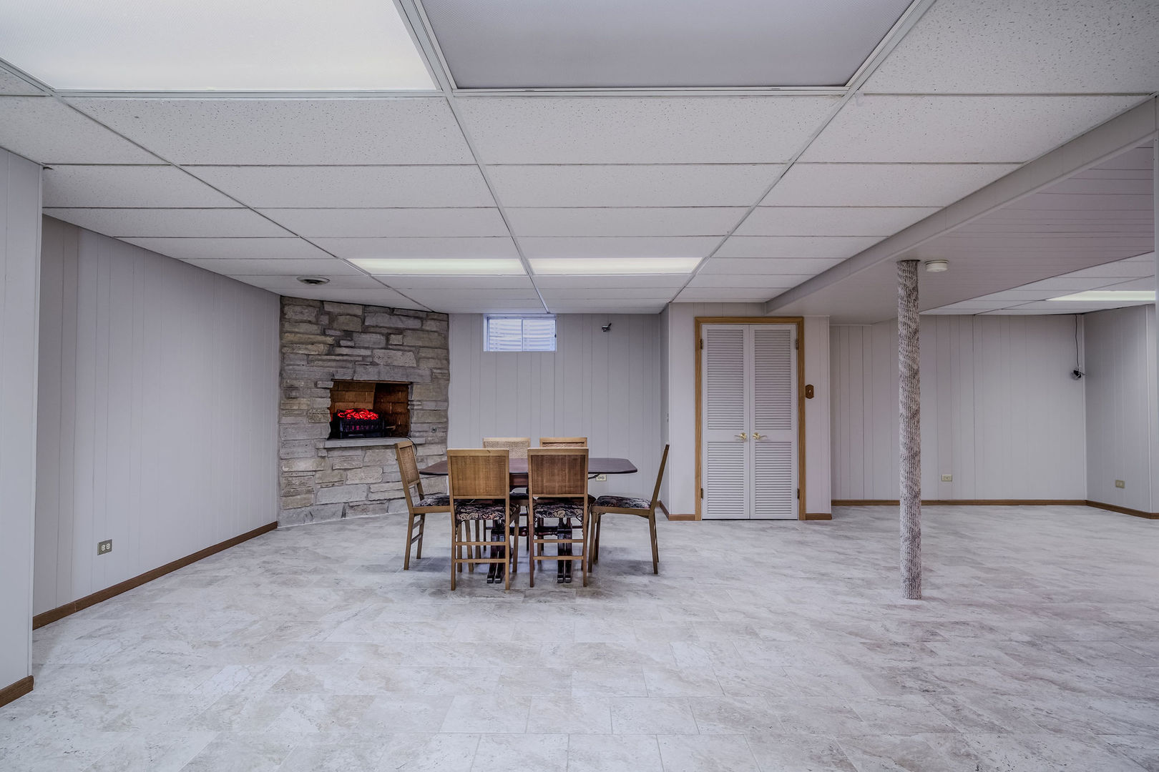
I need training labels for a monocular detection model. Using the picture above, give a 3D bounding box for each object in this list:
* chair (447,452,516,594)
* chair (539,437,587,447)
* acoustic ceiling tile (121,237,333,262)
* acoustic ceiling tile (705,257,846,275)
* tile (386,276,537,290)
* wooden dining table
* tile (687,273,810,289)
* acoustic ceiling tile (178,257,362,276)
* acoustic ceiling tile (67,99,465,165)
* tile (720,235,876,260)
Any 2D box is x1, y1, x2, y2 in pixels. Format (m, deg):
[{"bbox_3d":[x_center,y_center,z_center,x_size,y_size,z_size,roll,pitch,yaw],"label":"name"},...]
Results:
[{"bbox_3d":[-0.613,0.835,4.184,0.421,0.882,0.530,0,-1,-2],"label":"chair"},{"bbox_3d":[-0.124,0.852,4.873,0.421,0.882,0.530,0,-1,-2],"label":"chair"},{"bbox_3d":[-2.215,-0.884,4.110,1.137,0.020,0.578,0,-1,1],"label":"acoustic ceiling tile"},{"bbox_3d":[1.383,-0.891,4.788,0.925,0.020,0.595,0,-1,1],"label":"acoustic ceiling tile"},{"bbox_3d":[-0.996,-0.856,5.266,1.241,0.020,0.578,0,-1,1],"label":"tile"},{"bbox_3d":[-0.322,0.920,4.505,1.373,0.733,0.957,0,-1,-3],"label":"wooden dining table"},{"bbox_3d":[1.357,-0.853,5.234,0.925,0.020,0.578,0,-1,1],"label":"tile"},{"bbox_3d":[-2.212,-0.881,4.729,1.130,0.018,0.600,0,-1,1],"label":"acoustic ceiling tile"},{"bbox_3d":[-1.041,-0.928,2.354,1.249,0.018,0.600,0,-1,1],"label":"acoustic ceiling tile"},{"bbox_3d":[1.376,-0.903,4.182,0.925,0.020,0.595,0,-1,1],"label":"tile"}]

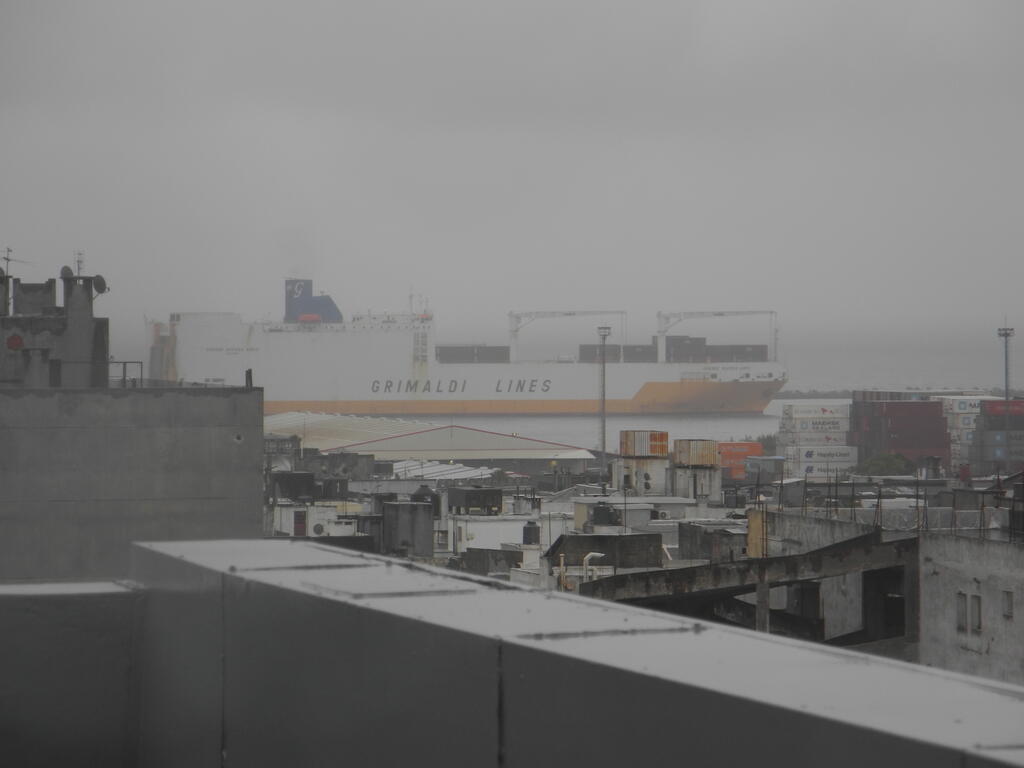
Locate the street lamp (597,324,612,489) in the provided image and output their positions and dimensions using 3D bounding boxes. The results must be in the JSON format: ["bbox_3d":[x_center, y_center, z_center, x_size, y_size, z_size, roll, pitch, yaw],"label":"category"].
[{"bbox_3d":[16.573,4.569,1060.000,2.400,30.000,2.400,0,1,0],"label":"street lamp"}]

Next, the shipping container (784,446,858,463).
[{"bbox_3d":[56.418,12.810,1075.000,12.190,2.800,2.440,0,1,-23],"label":"shipping container"}]

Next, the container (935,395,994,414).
[{"bbox_3d":[87.352,4.240,1115.000,12.190,2.750,2.440,0,1,-23],"label":"container"}]

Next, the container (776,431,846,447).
[{"bbox_3d":[55.659,10.068,1085.000,12.190,2.700,2.440,0,1,-23],"label":"container"}]

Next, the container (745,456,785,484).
[{"bbox_3d":[42.679,14.621,1000.000,6.100,4.500,2.500,0,1,-23],"label":"container"}]

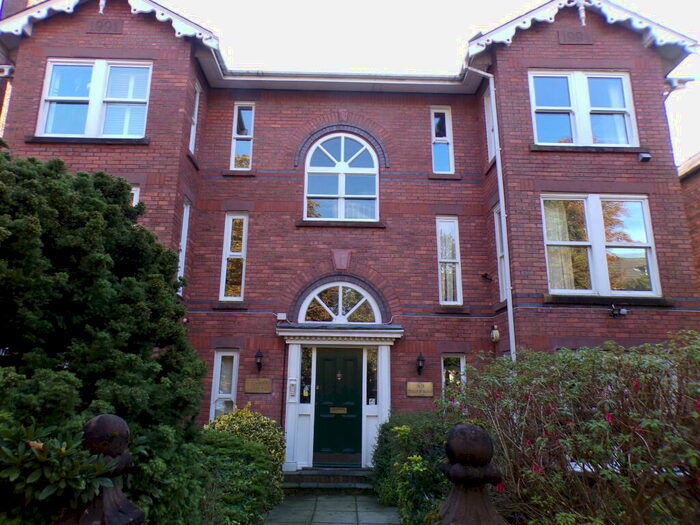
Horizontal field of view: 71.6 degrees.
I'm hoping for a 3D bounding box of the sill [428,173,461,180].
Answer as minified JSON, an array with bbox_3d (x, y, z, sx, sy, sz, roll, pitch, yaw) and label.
[{"bbox_3d":[1.930,-1.744,9.929,0.672,0.140,0.140,1,-13,0],"label":"sill"}]

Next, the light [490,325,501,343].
[{"bbox_3d":[2.666,1.310,8.891,0.140,0.340,0.170,1,-13,0],"label":"light"}]

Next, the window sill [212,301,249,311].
[{"bbox_3d":[-2.223,0.823,9.105,0.644,0.141,0.150,1,-14,-1],"label":"window sill"}]

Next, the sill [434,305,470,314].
[{"bbox_3d":[1.964,0.909,9.299,0.648,0.140,0.140,1,-13,0],"label":"sill"}]

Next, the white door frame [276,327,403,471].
[{"bbox_3d":[-0.192,2.396,8.583,2.266,2.433,0.380,1,-14,-1],"label":"white door frame"}]

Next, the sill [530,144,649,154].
[{"bbox_3d":[4.248,-2.006,8.676,2.120,0.140,0.140,1,-13,0],"label":"sill"}]

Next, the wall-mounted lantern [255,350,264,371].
[{"bbox_3d":[-1.663,1.810,8.925,0.143,0.397,0.210,1,-13,0],"label":"wall-mounted lantern"}]

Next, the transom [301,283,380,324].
[{"bbox_3d":[-0.184,0.801,9.362,1.602,0.848,0.090,1,-13,0],"label":"transom"}]

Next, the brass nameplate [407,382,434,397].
[{"bbox_3d":[1.291,2.334,8.921,0.478,0.249,0.025,1,-13,0],"label":"brass nameplate"}]

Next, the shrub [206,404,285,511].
[{"bbox_3d":[-1.616,2.941,7.533,1.203,1.401,1.200,1,-14,-1],"label":"shrub"}]

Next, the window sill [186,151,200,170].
[{"bbox_3d":[-3.023,-1.954,9.247,0.140,0.140,0.700,1,-13,0],"label":"window sill"}]

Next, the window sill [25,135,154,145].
[{"bbox_3d":[-4.544,-2.095,8.475,2.116,0.145,0.160,1,-14,-1],"label":"window sill"}]

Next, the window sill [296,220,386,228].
[{"bbox_3d":[-0.168,-0.758,9.676,1.781,0.140,0.140,1,-13,0],"label":"window sill"}]

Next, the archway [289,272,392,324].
[{"bbox_3d":[-0.168,0.681,9.186,1.937,0.990,0.120,1,-14,-1],"label":"archway"}]

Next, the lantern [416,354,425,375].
[{"bbox_3d":[1.311,1.871,8.936,0.142,0.402,0.210,1,-13,0],"label":"lantern"}]

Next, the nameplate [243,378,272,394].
[{"bbox_3d":[-1.640,2.231,8.733,0.475,0.244,0.025,1,-14,-1],"label":"nameplate"}]

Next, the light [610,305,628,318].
[{"bbox_3d":[4.319,0.789,7.808,0.297,0.207,0.200,1,-14,-1],"label":"light"}]

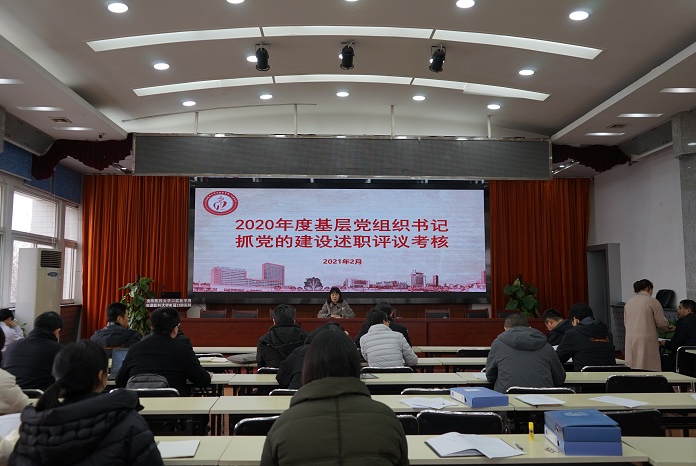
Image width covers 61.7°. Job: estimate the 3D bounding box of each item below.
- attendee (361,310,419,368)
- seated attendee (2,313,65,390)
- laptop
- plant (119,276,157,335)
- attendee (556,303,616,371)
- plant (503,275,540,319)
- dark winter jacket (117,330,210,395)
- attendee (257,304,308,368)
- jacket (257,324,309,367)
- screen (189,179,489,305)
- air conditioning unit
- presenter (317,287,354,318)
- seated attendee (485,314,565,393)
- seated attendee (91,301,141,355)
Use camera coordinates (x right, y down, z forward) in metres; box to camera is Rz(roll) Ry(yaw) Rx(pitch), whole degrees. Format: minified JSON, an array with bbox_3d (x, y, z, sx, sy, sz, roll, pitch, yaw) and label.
[{"bbox_3d":[0.364,1.316,5.225,0.500,1.250,0.760,0,-5,-2],"label":"attendee"},{"bbox_3d":[-2.204,1.209,4.146,0.500,1.277,0.760,0,-5,0],"label":"seated attendee"},{"bbox_3d":[-1.647,1.000,4.395,0.330,0.220,0.250,1,-5,-10],"label":"laptop"},{"bbox_3d":[-3.158,1.378,8.694,0.546,1.485,0.546,0,-5,-2],"label":"plant"},{"bbox_3d":[2.103,1.291,5.210,0.520,1.290,0.730,3,-6,-27],"label":"attendee"},{"bbox_3d":[2.646,1.383,8.972,0.520,1.460,0.520,0,-5,-2],"label":"plant"},{"bbox_3d":[-1.305,1.022,4.095,0.630,0.680,0.460,0,-5,1],"label":"dark winter jacket"},{"bbox_3d":[-0.556,1.284,5.136,0.500,1.290,0.740,0,-5,-2],"label":"attendee"},{"bbox_3d":[-0.546,1.118,5.021,0.490,0.660,0.440,0,-5,-2],"label":"jacket"},{"bbox_3d":[-0.137,0.159,10.699,5.439,2.243,0.150,0,-5,-2],"label":"screen"},{"bbox_3d":[-3.737,1.153,7.033,0.280,1.886,0.540,0,-5,2],"label":"air conditioning unit"},{"bbox_3d":[-0.168,1.384,8.006,0.540,1.260,0.720,0,-5,-2],"label":"presenter"},{"bbox_3d":[1.285,1.234,4.305,0.570,1.253,0.760,0,-5,-2],"label":"seated attendee"},{"bbox_3d":[-2.435,1.377,6.088,0.510,1.280,0.720,-1,-5,13],"label":"seated attendee"}]

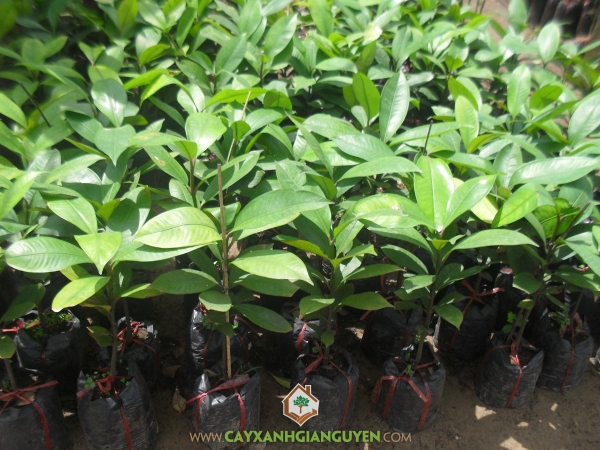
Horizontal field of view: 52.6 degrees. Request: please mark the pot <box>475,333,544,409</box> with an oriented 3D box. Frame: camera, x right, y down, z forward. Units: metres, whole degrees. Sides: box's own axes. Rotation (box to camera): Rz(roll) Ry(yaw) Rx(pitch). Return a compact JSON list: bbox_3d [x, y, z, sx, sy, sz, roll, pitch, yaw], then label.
[{"bbox_3d":[0.462,0.322,1.343,0.138,0.115,0.138,2,26,-1],"label":"pot"}]

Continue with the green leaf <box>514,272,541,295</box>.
[{"bbox_3d":[0.551,0.142,1.475,0.078,0.020,0.055,-11,43,-12],"label":"green leaf"}]

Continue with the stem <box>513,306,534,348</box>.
[{"bbox_3d":[0.539,0.247,1.455,0.012,0.126,0.012,8,27,-4],"label":"stem"}]

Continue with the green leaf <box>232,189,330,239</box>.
[{"bbox_3d":[-0.034,-0.021,1.109,0.191,0.030,0.075,-18,48,-9],"label":"green leaf"}]

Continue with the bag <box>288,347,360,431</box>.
[{"bbox_3d":[0.048,0.340,1.274,0.138,0.114,0.138,0,26,0],"label":"bag"}]

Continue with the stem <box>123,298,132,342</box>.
[{"bbox_3d":[-0.390,0.217,1.377,0.011,0.114,0.011,1,26,-1],"label":"stem"}]

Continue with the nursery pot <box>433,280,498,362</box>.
[{"bbox_3d":[0.403,0.231,1.479,0.135,0.140,0.135,2,26,-1],"label":"nursery pot"}]

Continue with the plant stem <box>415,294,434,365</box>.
[{"bbox_3d":[0.280,0.236,1.366,0.013,0.183,0.013,6,25,-3],"label":"plant stem"}]

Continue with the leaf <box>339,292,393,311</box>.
[{"bbox_3d":[0.133,0.153,1.214,0.102,0.018,0.040,2,45,3],"label":"leaf"}]

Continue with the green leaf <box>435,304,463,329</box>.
[{"bbox_3d":[0.291,0.181,1.190,0.075,0.018,0.038,38,44,20],"label":"green leaf"}]

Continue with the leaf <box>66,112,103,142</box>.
[{"bbox_3d":[-0.521,-0.235,1.480,0.125,0.030,0.060,12,37,14],"label":"leaf"}]

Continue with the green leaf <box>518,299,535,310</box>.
[{"bbox_3d":[0.468,0.164,1.252,0.035,0.009,0.024,-6,46,-8],"label":"green leaf"}]

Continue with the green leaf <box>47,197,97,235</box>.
[{"bbox_3d":[-0.443,-0.020,1.180,0.075,0.035,0.125,-23,48,-28],"label":"green leaf"}]

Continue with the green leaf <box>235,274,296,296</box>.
[{"bbox_3d":[-0.065,0.120,1.220,0.135,0.030,0.060,13,33,3],"label":"green leaf"}]

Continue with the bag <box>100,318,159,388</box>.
[{"bbox_3d":[-0.387,0.292,1.389,0.132,0.125,0.132,2,26,-1],"label":"bag"}]

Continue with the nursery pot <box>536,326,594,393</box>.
[{"bbox_3d":[0.692,0.336,1.558,0.155,0.160,0.155,4,25,-2],"label":"nursery pot"}]

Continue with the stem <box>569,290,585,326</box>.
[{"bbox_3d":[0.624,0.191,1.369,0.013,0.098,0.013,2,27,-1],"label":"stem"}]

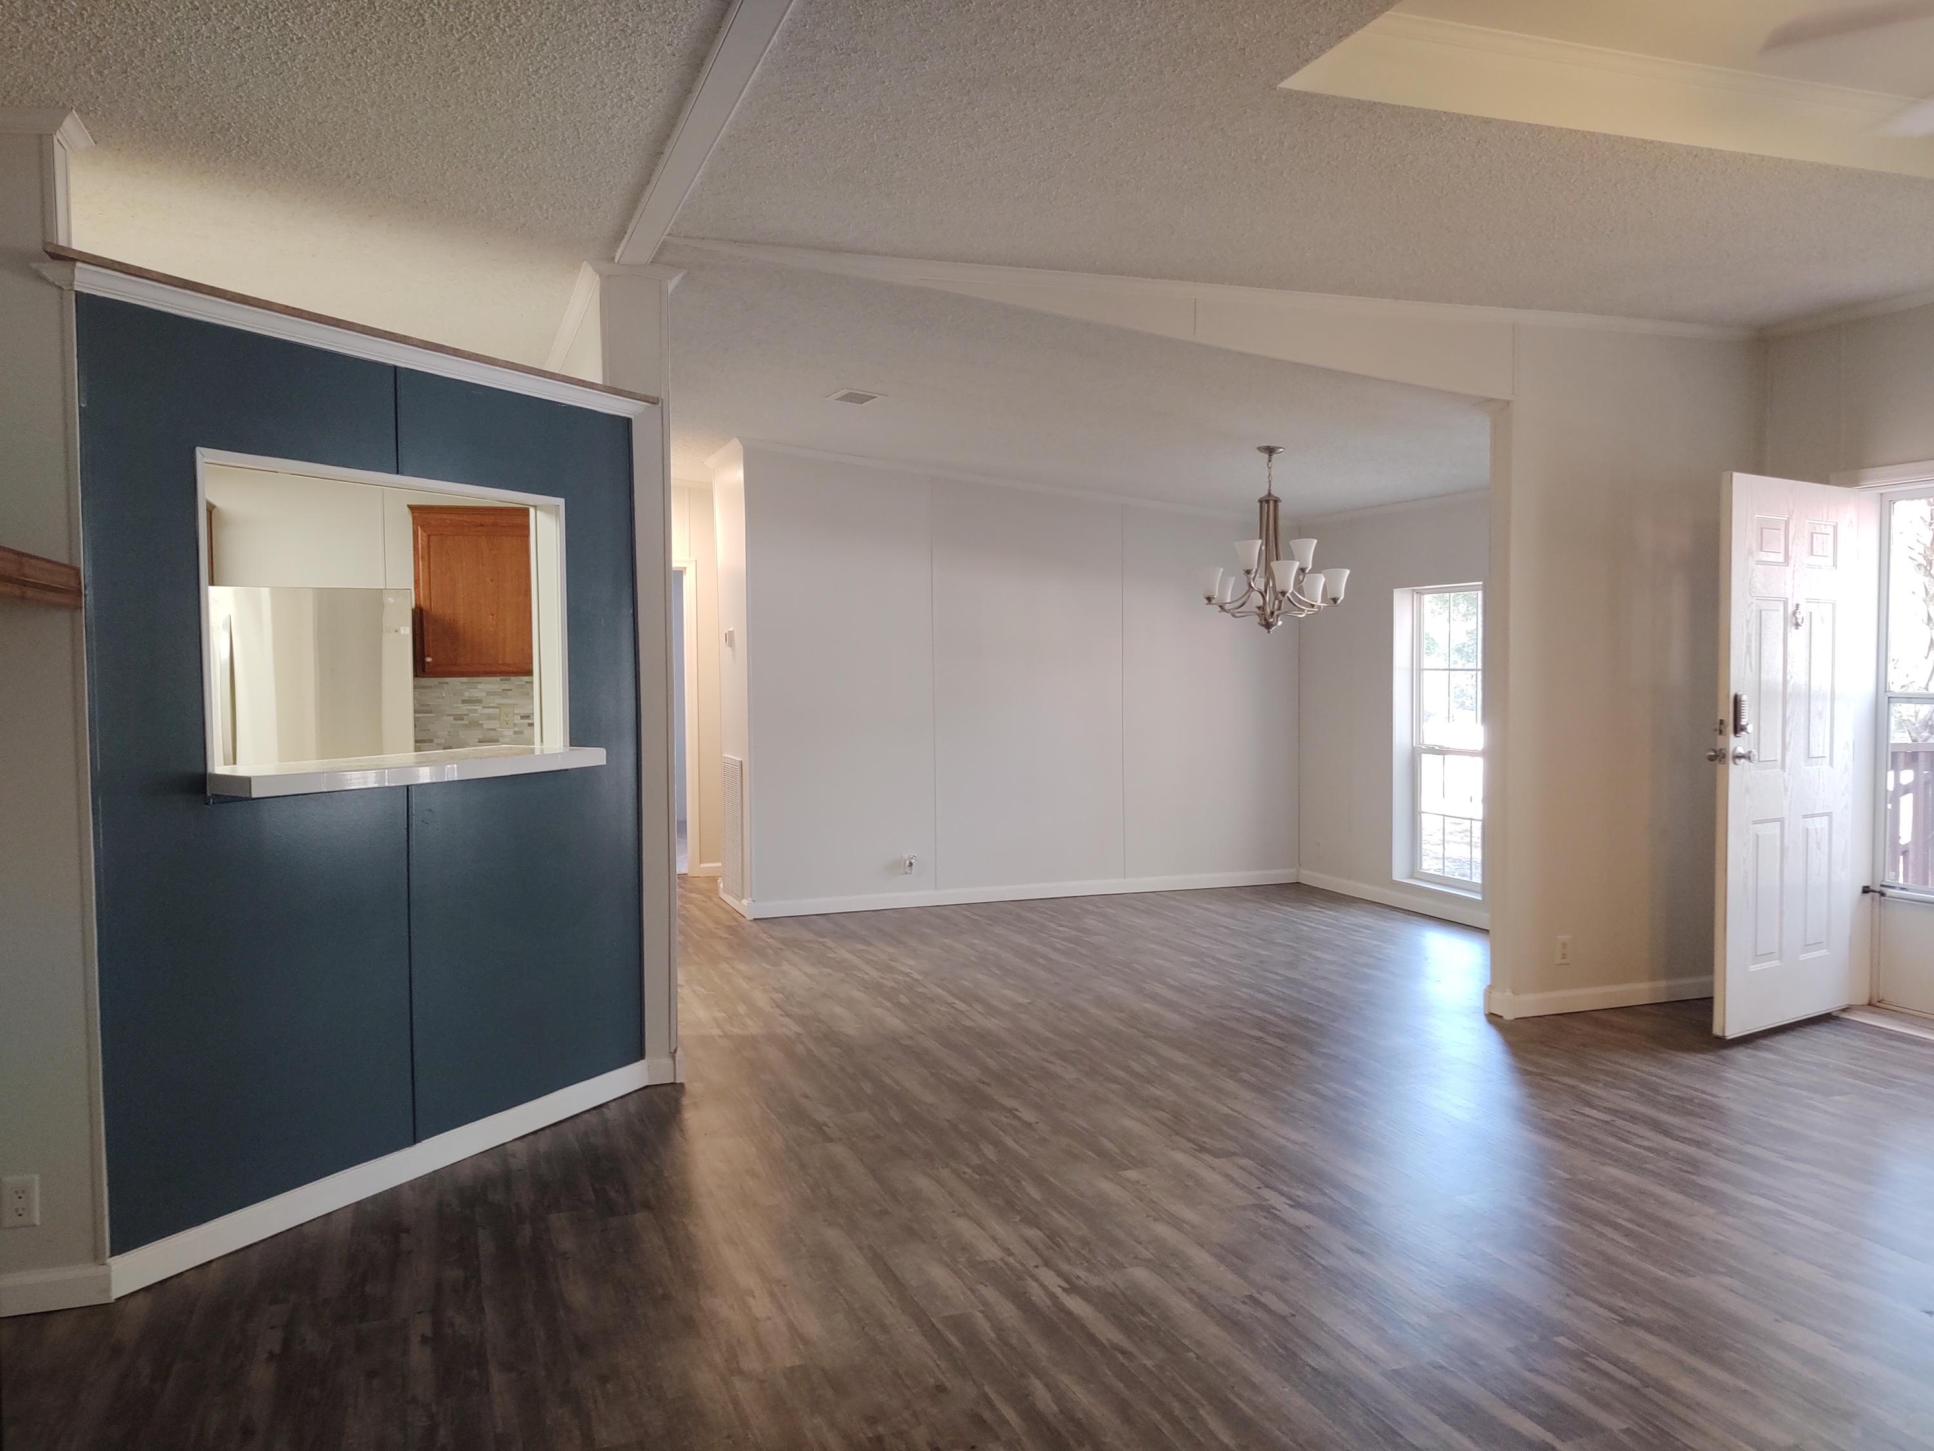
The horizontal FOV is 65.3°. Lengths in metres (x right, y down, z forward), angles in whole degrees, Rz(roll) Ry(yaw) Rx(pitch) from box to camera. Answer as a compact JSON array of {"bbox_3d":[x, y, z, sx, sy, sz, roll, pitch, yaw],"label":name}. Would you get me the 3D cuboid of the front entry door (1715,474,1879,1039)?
[{"bbox_3d":[3.101,0.106,5.690,0.915,2.030,0.045,-2,3,-35],"label":"front entry door"}]

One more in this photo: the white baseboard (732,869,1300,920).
[{"bbox_3d":[0.450,0.988,8.938,3.497,0.087,0.018,-1,3,-20],"label":"white baseboard"}]

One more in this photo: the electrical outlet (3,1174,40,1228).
[{"bbox_3d":[-2.101,1.058,3.350,0.071,0.114,0.008,-1,3,-20],"label":"electrical outlet"}]

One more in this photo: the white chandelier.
[{"bbox_3d":[1.429,-0.875,7.105,0.700,0.870,0.700,0,3,0],"label":"white chandelier"}]

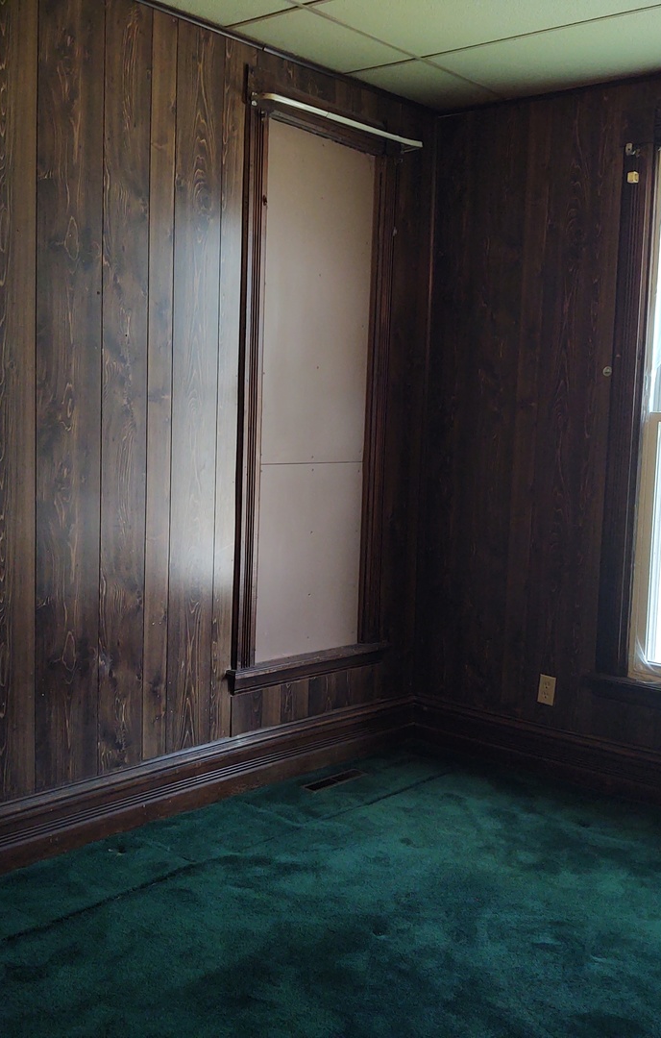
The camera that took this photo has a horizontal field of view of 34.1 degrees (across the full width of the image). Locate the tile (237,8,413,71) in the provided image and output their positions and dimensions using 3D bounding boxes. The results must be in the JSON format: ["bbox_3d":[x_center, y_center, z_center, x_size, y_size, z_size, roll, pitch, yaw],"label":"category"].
[{"bbox_3d":[-0.020,-1.633,3.692,0.329,0.018,0.597,7,7,41],"label":"tile"}]

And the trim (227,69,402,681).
[{"bbox_3d":[-0.033,-0.475,4.075,0.080,2.164,0.878,7,7,41],"label":"trim"}]

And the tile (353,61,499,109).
[{"bbox_3d":[0.380,-1.665,4.149,0.323,0.018,0.604,7,7,41],"label":"tile"}]

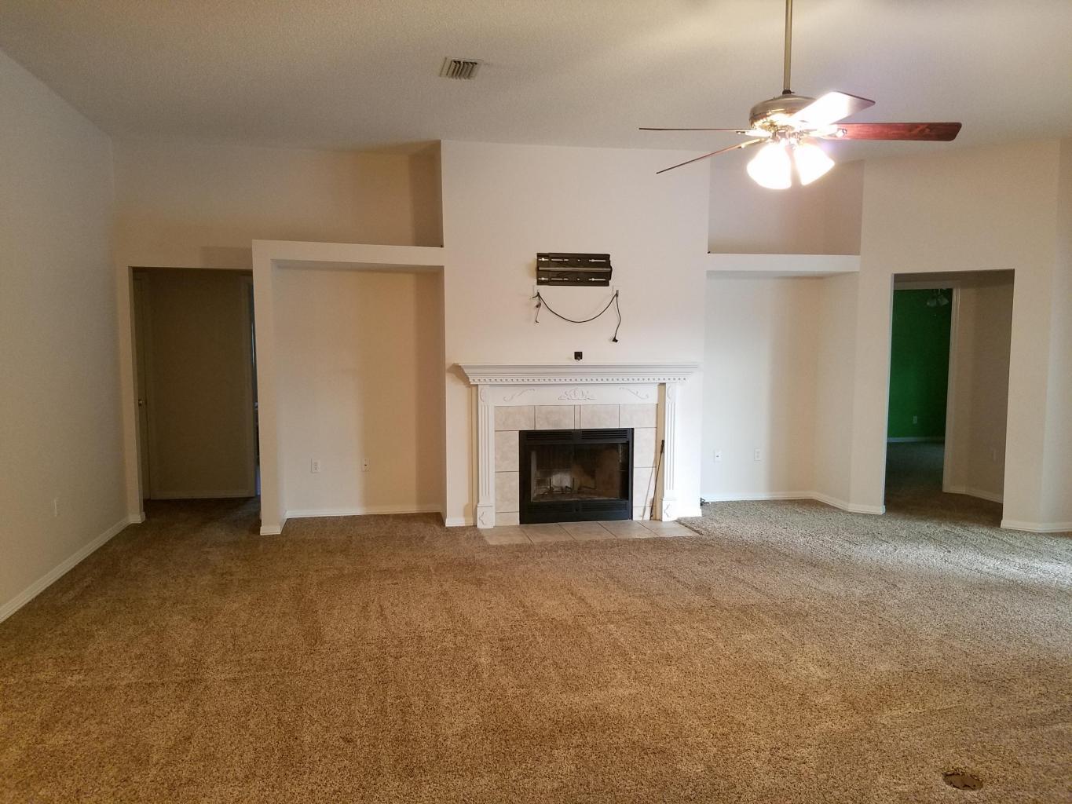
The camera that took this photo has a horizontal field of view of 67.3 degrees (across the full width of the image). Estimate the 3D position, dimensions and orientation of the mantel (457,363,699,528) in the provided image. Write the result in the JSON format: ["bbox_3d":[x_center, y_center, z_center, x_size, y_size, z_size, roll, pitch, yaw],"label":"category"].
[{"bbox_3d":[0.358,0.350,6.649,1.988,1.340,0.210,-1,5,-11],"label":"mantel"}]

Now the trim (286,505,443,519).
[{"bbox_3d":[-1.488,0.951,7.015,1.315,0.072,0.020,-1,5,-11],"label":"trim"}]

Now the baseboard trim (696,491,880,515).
[{"bbox_3d":[2.195,0.928,7.360,1.673,0.072,0.765,0,5,-6],"label":"baseboard trim"}]

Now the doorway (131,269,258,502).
[{"bbox_3d":[-2.819,-0.052,6.770,1.008,2.106,0.140,-1,5,-11],"label":"doorway"}]

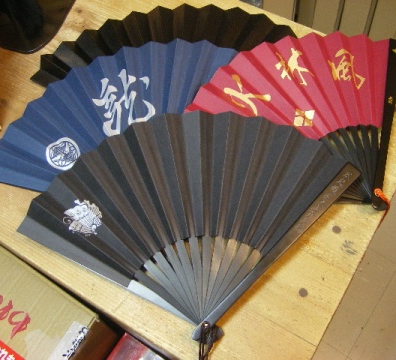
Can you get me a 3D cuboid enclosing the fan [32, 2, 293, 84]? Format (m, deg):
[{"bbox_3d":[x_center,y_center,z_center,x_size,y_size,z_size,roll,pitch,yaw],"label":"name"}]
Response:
[{"bbox_3d":[-0.046,-0.140,0.694,0.432,0.030,0.289,-6,65,5],"label":"fan"}]

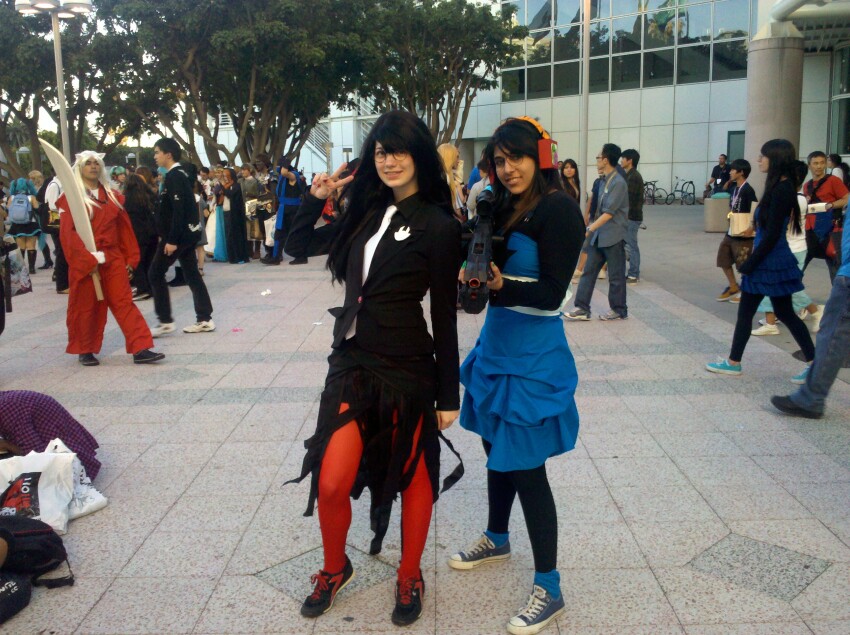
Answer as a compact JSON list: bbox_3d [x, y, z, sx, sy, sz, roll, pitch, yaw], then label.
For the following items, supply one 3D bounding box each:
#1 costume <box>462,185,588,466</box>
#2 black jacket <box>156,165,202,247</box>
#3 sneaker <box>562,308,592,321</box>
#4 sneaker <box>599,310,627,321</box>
[{"bbox_3d":[0.327,0.027,2.470,0.420,0.890,0.410,4,12,31],"label":"costume"},{"bbox_3d":[-2.357,-1.093,7.080,0.330,0.770,0.460,-5,12,-17],"label":"black jacket"},{"bbox_3d":[1.520,-0.029,7.380,0.285,0.115,0.105,3,12,22],"label":"sneaker"},{"bbox_3d":[1.850,-0.029,7.220,0.280,0.100,0.105,-1,10,3],"label":"sneaker"}]

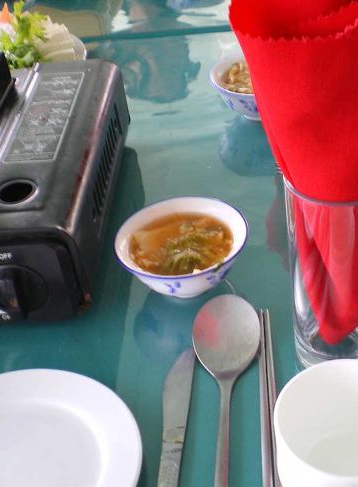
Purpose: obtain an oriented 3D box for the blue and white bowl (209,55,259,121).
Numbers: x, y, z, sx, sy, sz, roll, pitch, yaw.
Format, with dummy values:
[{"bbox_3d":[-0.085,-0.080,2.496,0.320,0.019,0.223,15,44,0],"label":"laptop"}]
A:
[{"bbox_3d":[0.086,-0.167,0.780,0.104,0.048,0.104,-5,39,4],"label":"blue and white bowl"}]

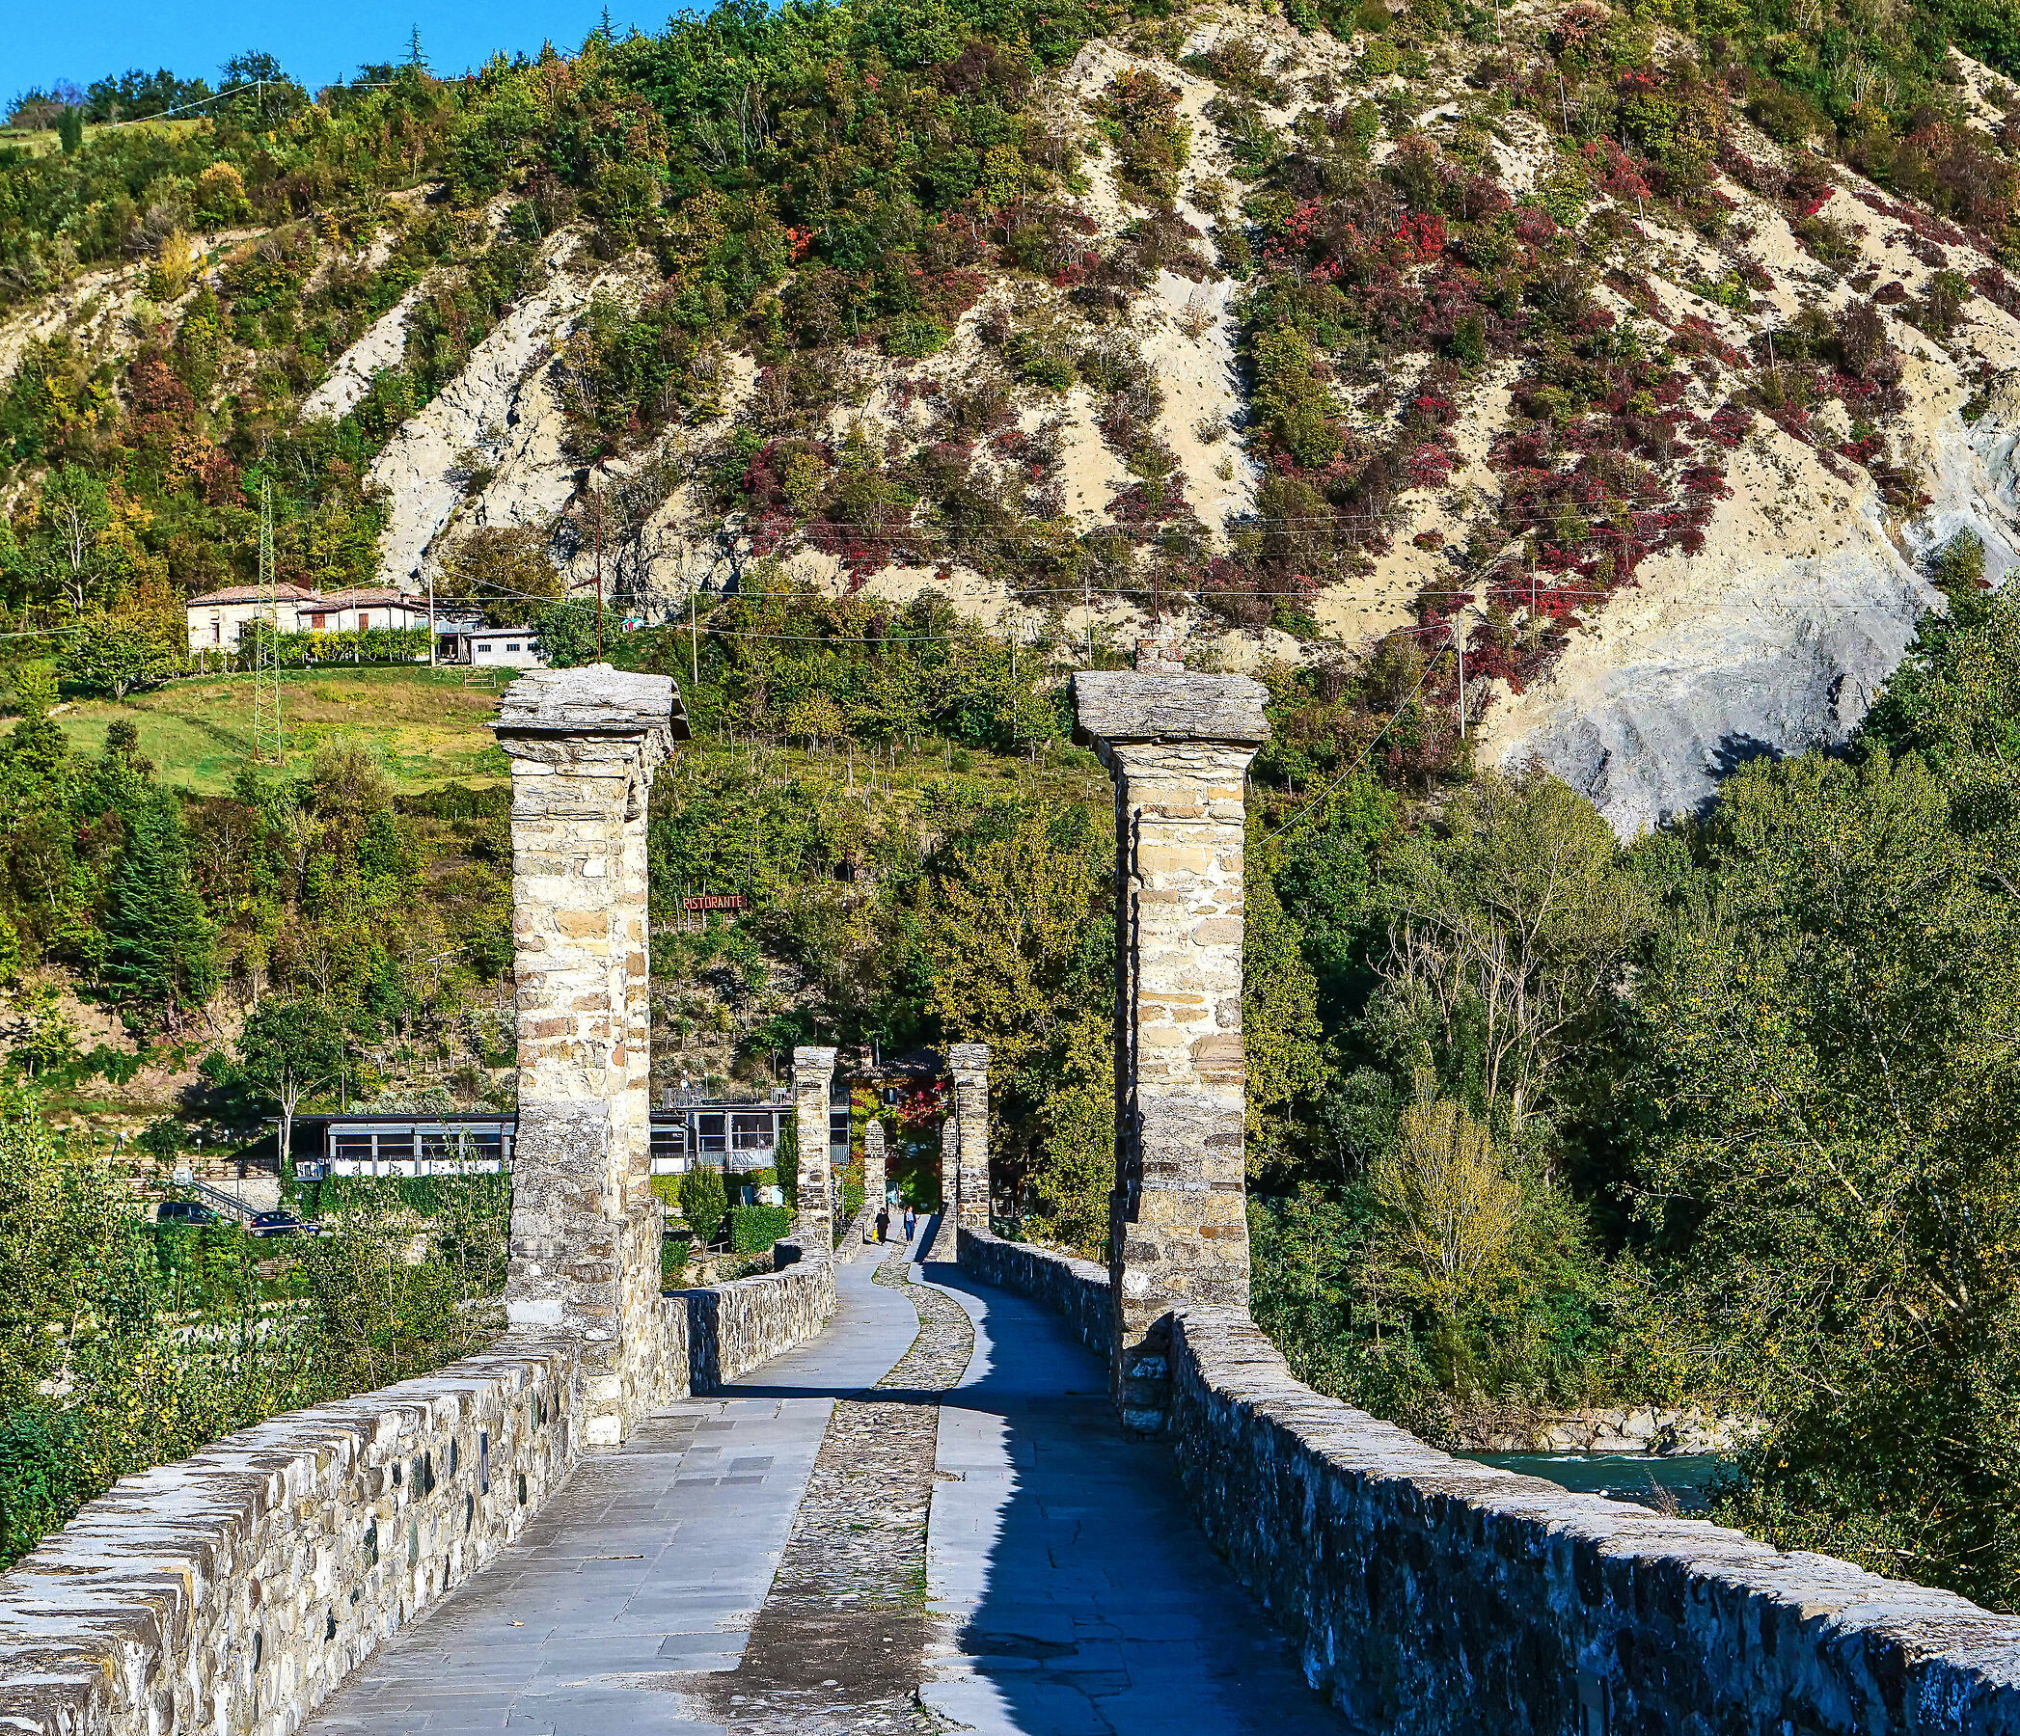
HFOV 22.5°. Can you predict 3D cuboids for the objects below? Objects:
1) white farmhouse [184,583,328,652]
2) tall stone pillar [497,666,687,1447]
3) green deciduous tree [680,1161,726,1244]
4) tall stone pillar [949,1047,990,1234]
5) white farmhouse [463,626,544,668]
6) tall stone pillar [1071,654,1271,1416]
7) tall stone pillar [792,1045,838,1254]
[{"bbox_3d":[-63.138,-20.794,425.000,11.500,5.800,9.000,0,-4,3],"label":"white farmhouse"},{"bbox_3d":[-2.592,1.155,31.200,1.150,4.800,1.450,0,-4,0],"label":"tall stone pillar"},{"bbox_3d":[-12.787,14.107,212.000,1.950,3.700,1.950,0,-4,0],"label":"green deciduous tree"},{"bbox_3d":[-0.880,6.445,115.000,1.000,4.900,1.300,0,-4,0],"label":"tall stone pillar"},{"bbox_3d":[-41.771,-18.158,420.000,6.600,3.300,4.800,0,-4,0],"label":"white farmhouse"},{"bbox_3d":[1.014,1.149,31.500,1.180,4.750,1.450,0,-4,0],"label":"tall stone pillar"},{"bbox_3d":[-4.419,6.486,115.000,1.050,4.850,1.300,0,-4,0],"label":"tall stone pillar"}]

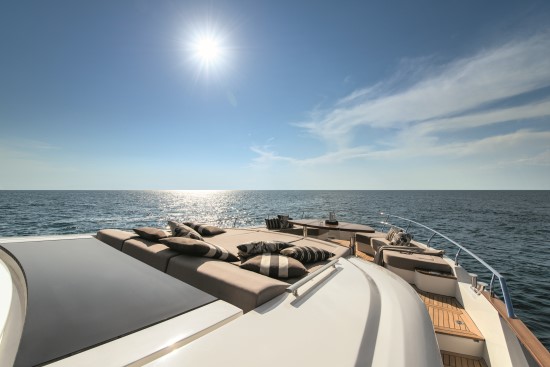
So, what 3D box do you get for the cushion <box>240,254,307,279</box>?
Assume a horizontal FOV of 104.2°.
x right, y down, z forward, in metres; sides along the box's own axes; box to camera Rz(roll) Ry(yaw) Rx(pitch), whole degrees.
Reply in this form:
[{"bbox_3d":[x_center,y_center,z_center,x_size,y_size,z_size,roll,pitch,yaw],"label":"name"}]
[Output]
[{"bbox_3d":[-0.004,0.583,1.560,0.470,0.140,0.380,-1,-2,15],"label":"cushion"}]

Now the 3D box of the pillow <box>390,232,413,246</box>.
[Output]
[{"bbox_3d":[2.513,1.113,4.250,0.430,0.400,0.150,-1,-42,34],"label":"pillow"}]

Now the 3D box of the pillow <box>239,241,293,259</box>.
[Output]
[{"bbox_3d":[-0.074,0.579,1.850,0.500,0.130,0.400,0,1,-9],"label":"pillow"}]

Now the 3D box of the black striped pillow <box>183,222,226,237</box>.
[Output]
[{"bbox_3d":[-0.942,0.624,2.900,0.540,0.140,0.430,6,-2,24],"label":"black striped pillow"}]

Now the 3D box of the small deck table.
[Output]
[{"bbox_3d":[1.346,1.310,5.230,2.100,0.620,0.980,-2,-2,40],"label":"small deck table"}]

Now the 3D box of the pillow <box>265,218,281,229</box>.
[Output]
[{"bbox_3d":[-0.042,1.144,6.000,0.450,0.360,0.150,0,-22,0],"label":"pillow"}]

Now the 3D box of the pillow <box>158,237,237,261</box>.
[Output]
[{"bbox_3d":[-0.648,0.561,1.860,0.570,0.150,0.430,7,-2,27],"label":"pillow"}]

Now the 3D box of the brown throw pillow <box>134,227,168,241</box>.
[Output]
[{"bbox_3d":[-1.484,0.602,2.550,0.430,0.140,0.380,5,1,30],"label":"brown throw pillow"}]

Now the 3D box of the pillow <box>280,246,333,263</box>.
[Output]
[{"bbox_3d":[0.291,0.617,1.860,0.440,0.130,0.360,0,-2,12],"label":"pillow"}]

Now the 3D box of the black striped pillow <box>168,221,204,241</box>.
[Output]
[{"bbox_3d":[-1.025,0.567,2.450,0.440,0.380,0.140,12,-42,16],"label":"black striped pillow"}]

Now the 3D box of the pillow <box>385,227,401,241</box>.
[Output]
[{"bbox_3d":[2.559,1.097,4.600,0.420,0.380,0.150,-2,-38,49],"label":"pillow"}]

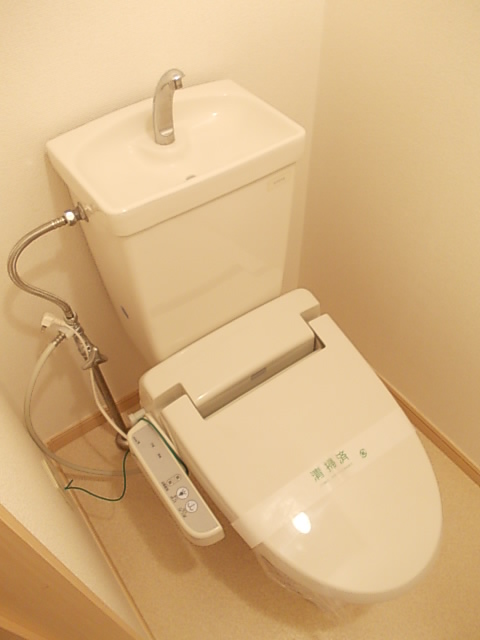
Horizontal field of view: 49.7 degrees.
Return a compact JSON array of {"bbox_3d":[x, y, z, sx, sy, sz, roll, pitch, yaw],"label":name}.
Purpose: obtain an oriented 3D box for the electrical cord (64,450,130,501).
[{"bbox_3d":[-0.283,0.317,1.046,0.136,0.174,0.089,-29,55,-22],"label":"electrical cord"}]

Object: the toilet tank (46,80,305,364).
[{"bbox_3d":[-0.098,-0.151,0.955,0.340,0.419,0.237,-29,55,-22],"label":"toilet tank"}]

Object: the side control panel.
[{"bbox_3d":[-0.116,0.274,0.880,0.050,0.050,0.234,-29,55,-22],"label":"side control panel"}]

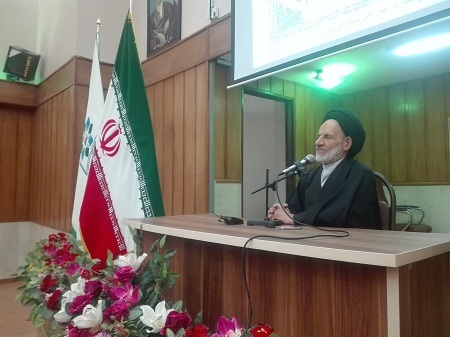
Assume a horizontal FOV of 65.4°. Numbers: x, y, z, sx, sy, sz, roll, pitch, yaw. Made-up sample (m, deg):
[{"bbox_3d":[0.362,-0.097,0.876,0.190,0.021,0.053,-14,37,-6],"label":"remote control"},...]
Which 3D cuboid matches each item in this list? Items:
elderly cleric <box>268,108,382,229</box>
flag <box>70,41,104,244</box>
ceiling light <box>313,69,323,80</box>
[{"bbox_3d":[0.399,0.364,1.723,0.720,1.320,0.570,2,-4,-22],"label":"elderly cleric"},{"bbox_3d":[-1.054,-0.208,2.846,0.220,1.720,0.550,4,-5,-42],"label":"flag"},{"bbox_3d":[1.151,-1.162,4.350,0.130,0.150,0.110,1,-4,-12],"label":"ceiling light"}]

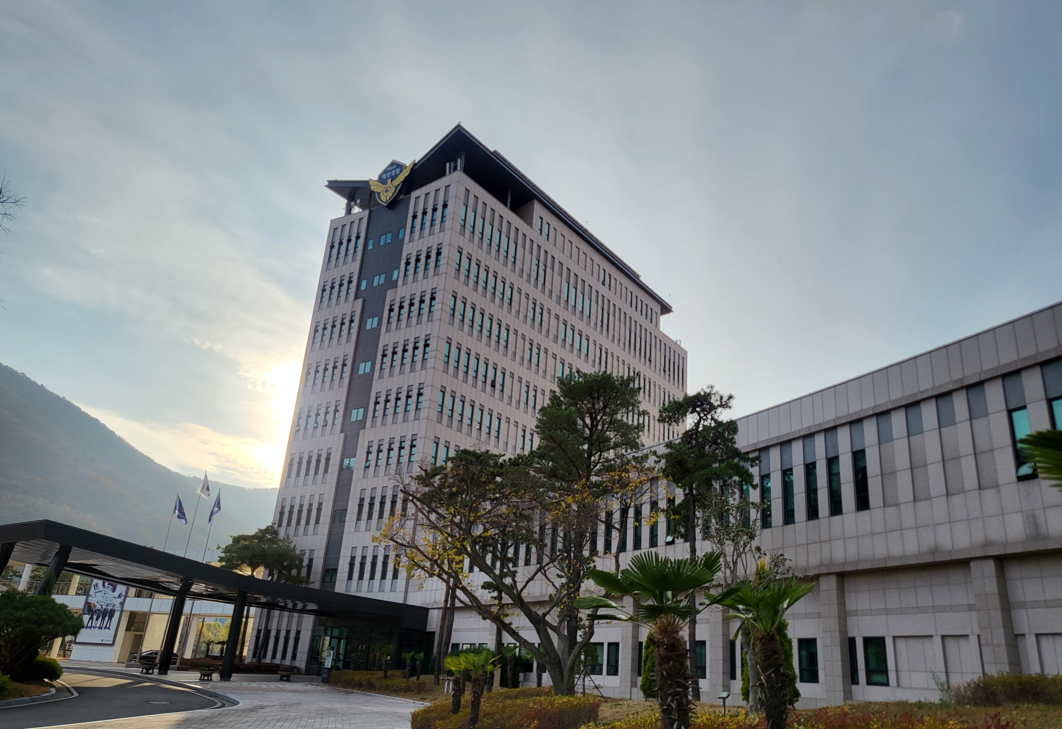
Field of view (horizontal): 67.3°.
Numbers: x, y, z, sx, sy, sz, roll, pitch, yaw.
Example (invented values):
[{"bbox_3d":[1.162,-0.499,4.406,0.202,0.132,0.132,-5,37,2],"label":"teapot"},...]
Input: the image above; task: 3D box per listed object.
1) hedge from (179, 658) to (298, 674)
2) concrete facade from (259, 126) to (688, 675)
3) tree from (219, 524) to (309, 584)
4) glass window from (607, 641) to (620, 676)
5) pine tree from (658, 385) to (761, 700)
[{"bbox_3d":[-20.366,21.106,55.740,9.600,0.720,2.400,-11,-26,34],"label":"hedge"},{"bbox_3d":[-1.293,8.665,77.620,16.600,42.600,43.400,-11,-26,34],"label":"concrete facade"},{"bbox_3d":[-18.846,16.313,55.917,6.000,9.900,5.200,-11,-26,34],"label":"tree"},{"bbox_3d":[3.769,13.471,36.452,0.150,1.420,0.950,15,-24,-24],"label":"glass window"},{"bbox_3d":[6.607,6.342,29.522,3.800,11.700,3.400,4,-21,0],"label":"pine tree"}]

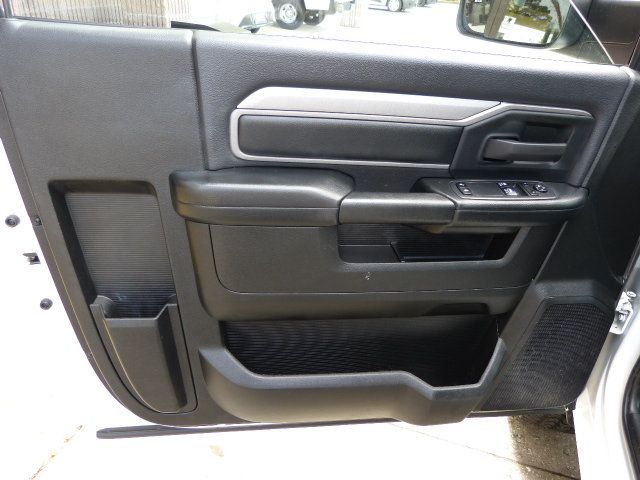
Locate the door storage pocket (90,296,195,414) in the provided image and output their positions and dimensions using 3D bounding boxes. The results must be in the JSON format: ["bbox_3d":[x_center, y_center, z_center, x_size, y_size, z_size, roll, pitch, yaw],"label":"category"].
[{"bbox_3d":[-0.323,0.227,0.875,0.156,0.294,0.051,0,34,-9],"label":"door storage pocket"}]

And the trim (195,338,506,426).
[{"bbox_3d":[0.065,0.284,0.925,0.585,0.192,0.071,0,34,-9],"label":"trim"}]

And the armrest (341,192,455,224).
[{"bbox_3d":[0.109,-0.054,0.692,0.174,0.040,0.054,0,34,-9],"label":"armrest"}]

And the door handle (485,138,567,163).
[{"bbox_3d":[0.315,-0.134,0.709,0.138,0.032,0.031,0,34,-9],"label":"door handle"}]

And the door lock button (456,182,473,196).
[{"bbox_3d":[0.224,-0.077,0.712,0.020,0.009,0.041,0,34,-9],"label":"door lock button"}]

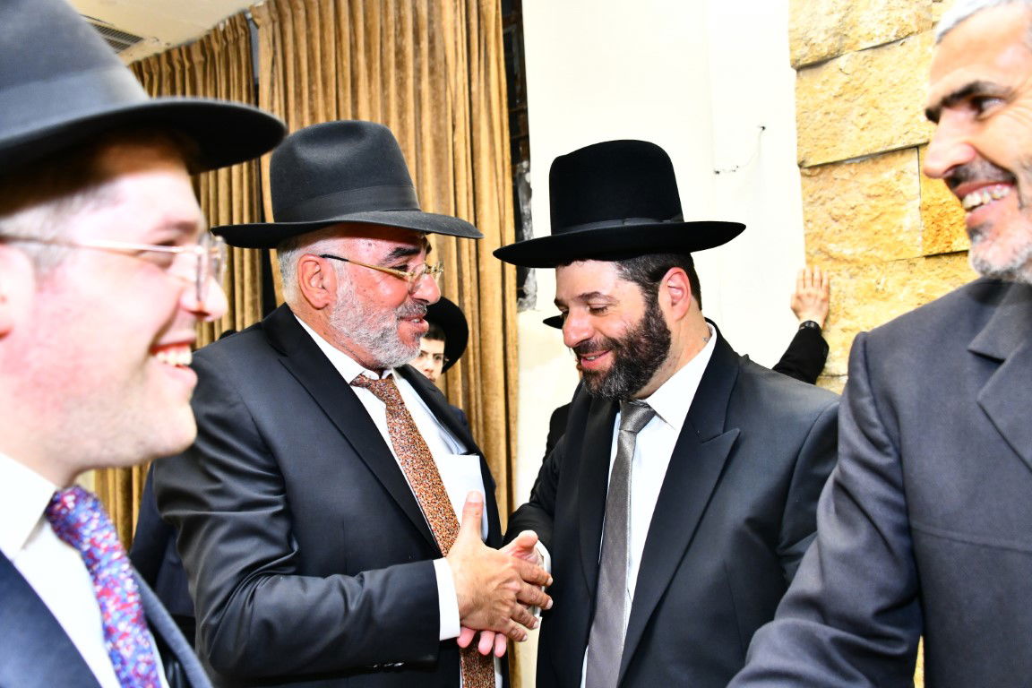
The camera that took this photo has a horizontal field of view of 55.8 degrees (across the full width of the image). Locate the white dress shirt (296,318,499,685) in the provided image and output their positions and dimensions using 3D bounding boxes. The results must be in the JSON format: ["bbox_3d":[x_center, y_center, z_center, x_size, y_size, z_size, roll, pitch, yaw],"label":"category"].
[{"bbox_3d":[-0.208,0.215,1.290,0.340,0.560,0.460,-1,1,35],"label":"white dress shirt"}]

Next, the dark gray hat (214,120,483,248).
[{"bbox_3d":[-0.221,-0.208,1.280,0.350,0.150,0.310,0,2,15],"label":"dark gray hat"}]

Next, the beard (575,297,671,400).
[{"bbox_3d":[0.135,0.008,1.280,0.110,0.135,0.145,-20,10,-30],"label":"beard"}]

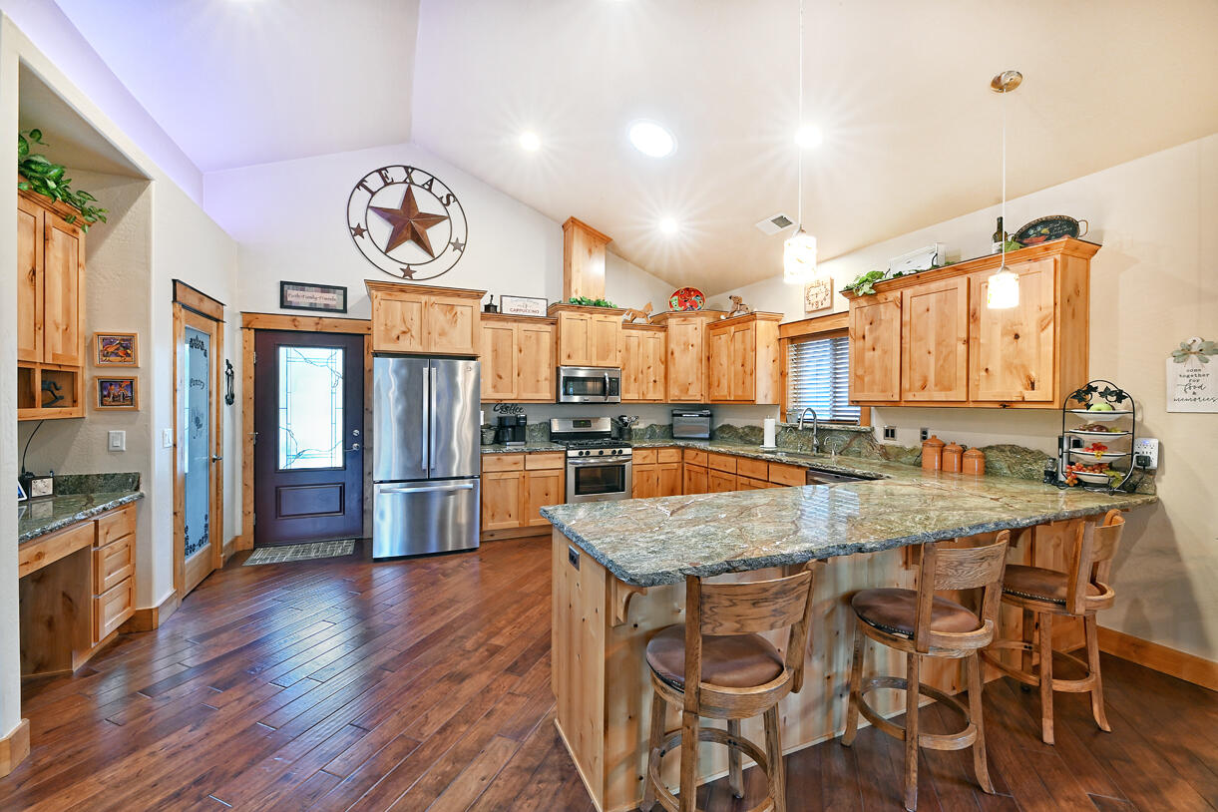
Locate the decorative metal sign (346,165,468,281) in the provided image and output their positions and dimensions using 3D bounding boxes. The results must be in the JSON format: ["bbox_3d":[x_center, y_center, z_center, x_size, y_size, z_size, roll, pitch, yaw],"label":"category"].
[{"bbox_3d":[-2.062,-1.904,4.930,1.160,1.166,0.100,0,0,-24],"label":"decorative metal sign"}]

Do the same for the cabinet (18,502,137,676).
[{"bbox_3d":[-2.854,0.948,2.230,0.600,0.833,1.105,0,0,-24],"label":"cabinet"}]

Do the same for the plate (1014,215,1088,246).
[{"bbox_3d":[2.638,-1.002,2.863,0.035,0.255,0.385,14,-5,-22],"label":"plate"}]

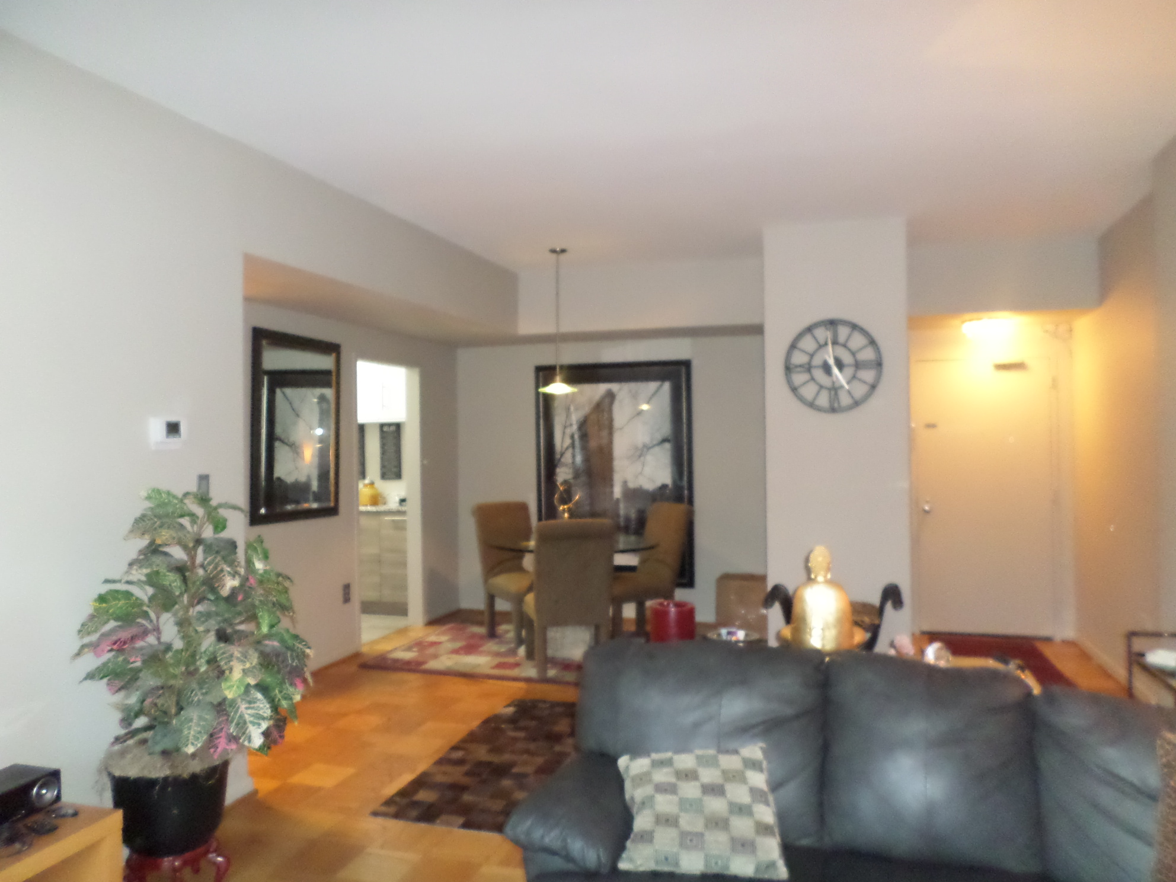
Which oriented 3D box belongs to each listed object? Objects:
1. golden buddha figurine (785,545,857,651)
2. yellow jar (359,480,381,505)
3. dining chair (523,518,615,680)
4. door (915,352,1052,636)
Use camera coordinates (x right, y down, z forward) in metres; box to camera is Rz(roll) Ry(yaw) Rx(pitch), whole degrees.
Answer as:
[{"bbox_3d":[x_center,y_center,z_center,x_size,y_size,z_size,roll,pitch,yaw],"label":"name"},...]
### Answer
[{"bbox_3d":[0.782,0.546,2.830,0.280,0.385,0.200,0,0,18],"label":"golden buddha figurine"},{"bbox_3d":[-1.944,0.455,7.550,0.186,0.238,0.186,-1,0,0],"label":"yellow jar"},{"bbox_3d":[-0.117,0.966,5.443,0.490,0.990,0.630,-1,0,-9],"label":"dining chair"},{"bbox_3d":[2.914,0.413,6.261,0.915,2.030,0.050,0,0,18],"label":"door"}]

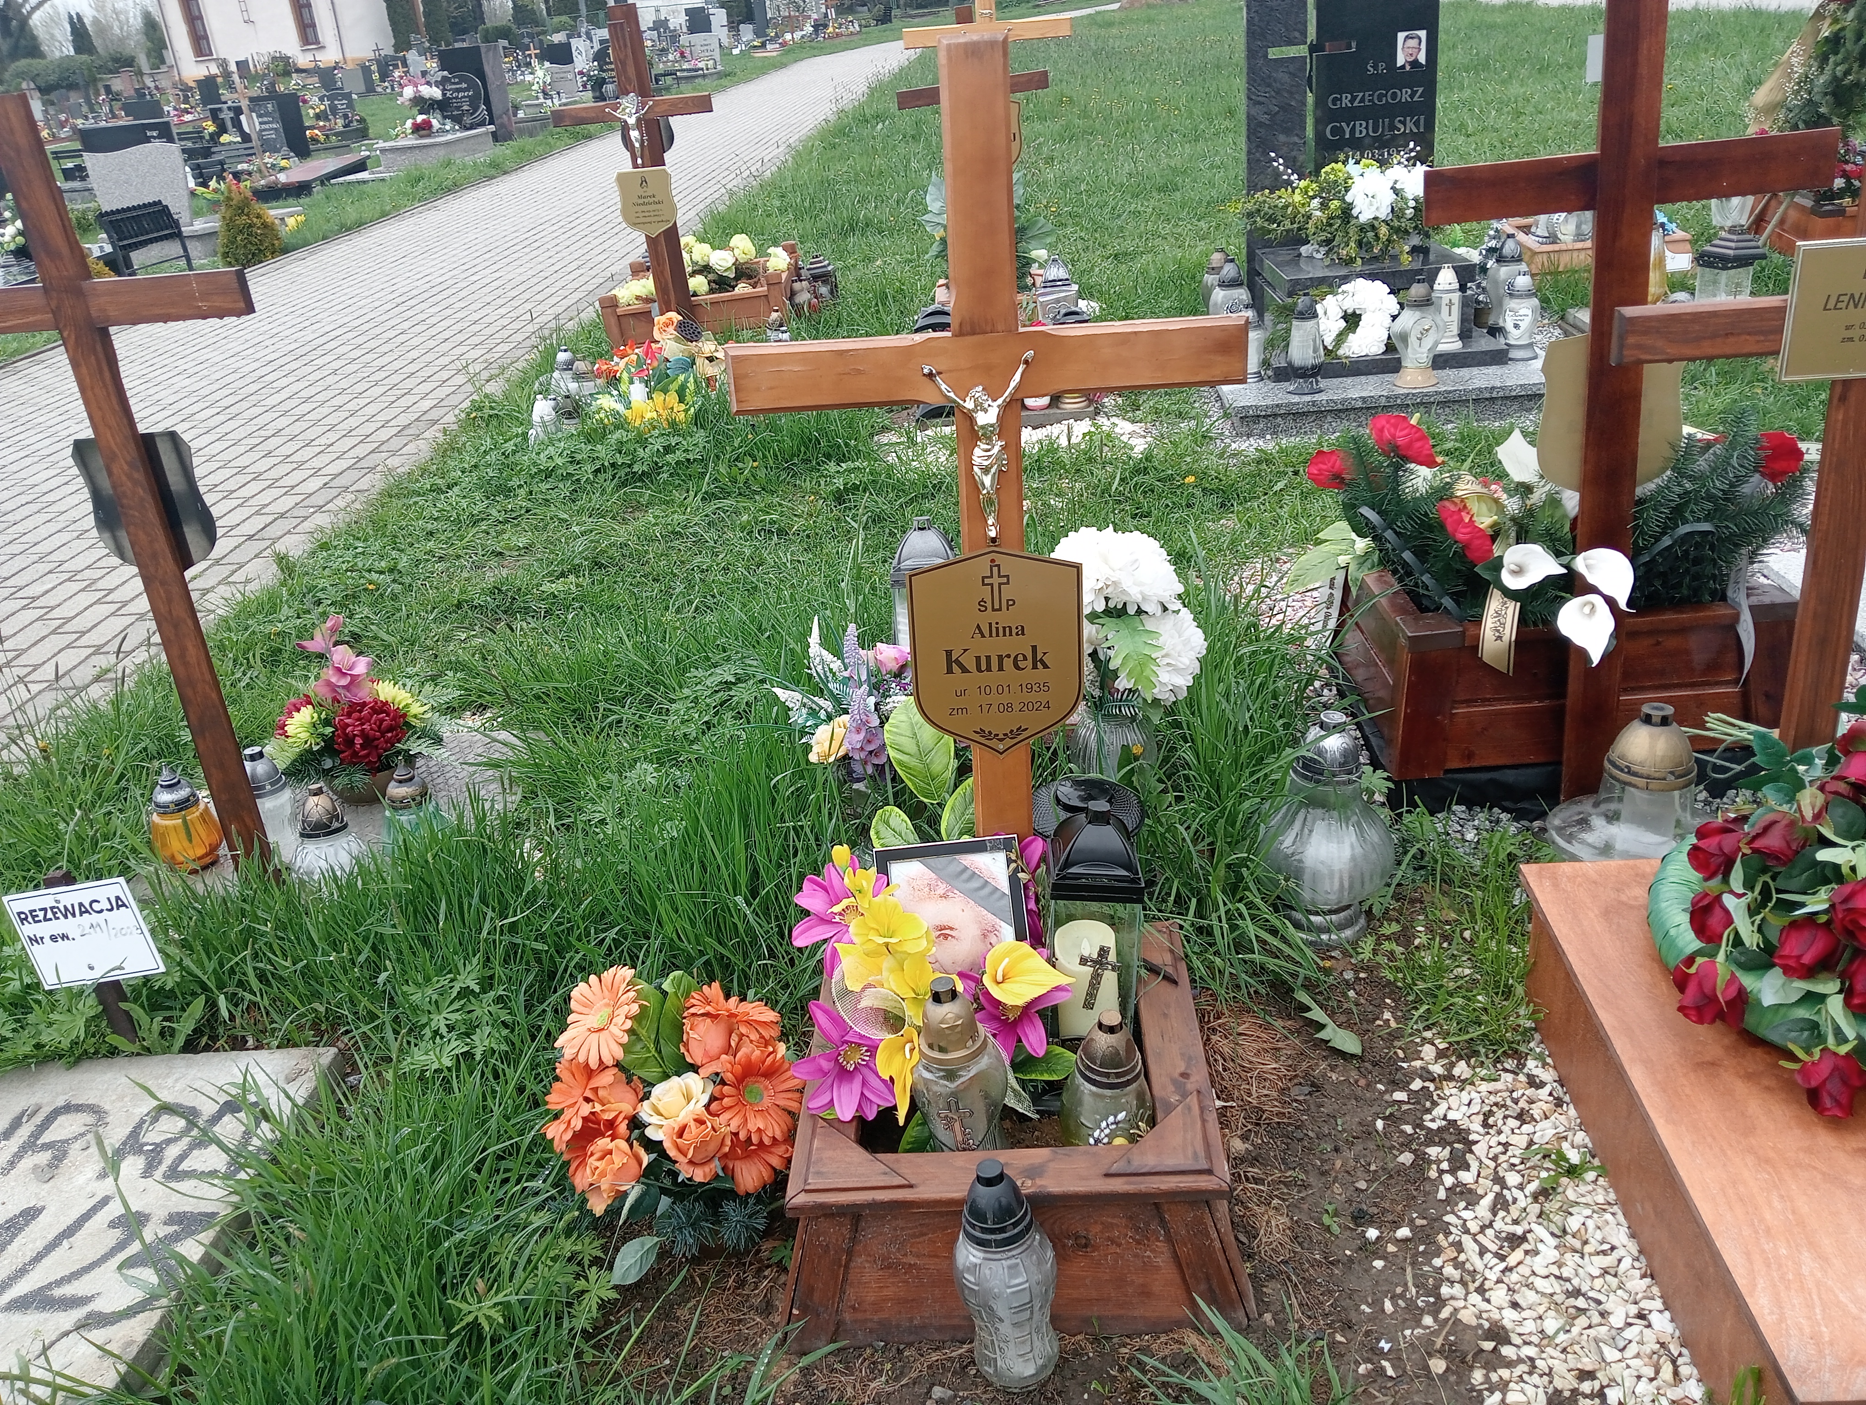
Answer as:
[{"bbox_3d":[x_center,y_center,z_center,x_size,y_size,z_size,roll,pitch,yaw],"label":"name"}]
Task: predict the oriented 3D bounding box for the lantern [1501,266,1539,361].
[{"bbox_3d":[1.789,-1.180,4.599,0.122,0.274,0.122,7,27,28],"label":"lantern"}]

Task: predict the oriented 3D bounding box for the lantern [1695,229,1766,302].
[{"bbox_3d":[2.910,-1.530,5.551,0.185,0.355,0.185,-13,26,-15],"label":"lantern"}]

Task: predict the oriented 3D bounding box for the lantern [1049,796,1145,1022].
[{"bbox_3d":[0.205,0.279,1.849,0.108,0.345,0.108,1,26,13],"label":"lantern"}]

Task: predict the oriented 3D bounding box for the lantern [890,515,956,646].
[{"bbox_3d":[-0.005,-0.174,3.236,0.140,0.390,0.140,-3,25,4],"label":"lantern"}]

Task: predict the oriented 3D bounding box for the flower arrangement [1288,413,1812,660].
[{"bbox_3d":[1.067,-0.299,2.638,0.913,0.406,0.467,-4,24,4],"label":"flower arrangement"}]

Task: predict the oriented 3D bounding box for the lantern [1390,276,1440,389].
[{"bbox_3d":[1.567,-1.206,4.891,0.163,0.325,0.163,-2,26,8],"label":"lantern"}]

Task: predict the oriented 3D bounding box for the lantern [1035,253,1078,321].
[{"bbox_3d":[0.435,-1.455,5.454,0.147,0.315,0.142,-4,24,4],"label":"lantern"}]

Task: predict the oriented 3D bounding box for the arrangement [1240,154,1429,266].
[{"bbox_3d":[1.373,-1.690,5.171,0.640,0.290,0.360,-3,25,5],"label":"arrangement"}]

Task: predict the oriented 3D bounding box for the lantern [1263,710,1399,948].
[{"bbox_3d":[0.559,0.176,2.112,0.188,0.350,0.188,-3,25,5],"label":"lantern"}]

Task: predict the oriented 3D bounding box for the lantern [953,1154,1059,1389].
[{"bbox_3d":[0.076,0.620,1.663,0.113,0.290,0.113,-3,25,4],"label":"lantern"}]

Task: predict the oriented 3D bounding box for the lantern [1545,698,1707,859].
[{"bbox_3d":[1.175,0.128,2.486,0.315,0.285,0.315,-3,25,4],"label":"lantern"}]

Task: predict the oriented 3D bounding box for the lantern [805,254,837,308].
[{"bbox_3d":[-0.493,-1.861,6.661,0.145,0.250,0.145,-3,25,5],"label":"lantern"}]

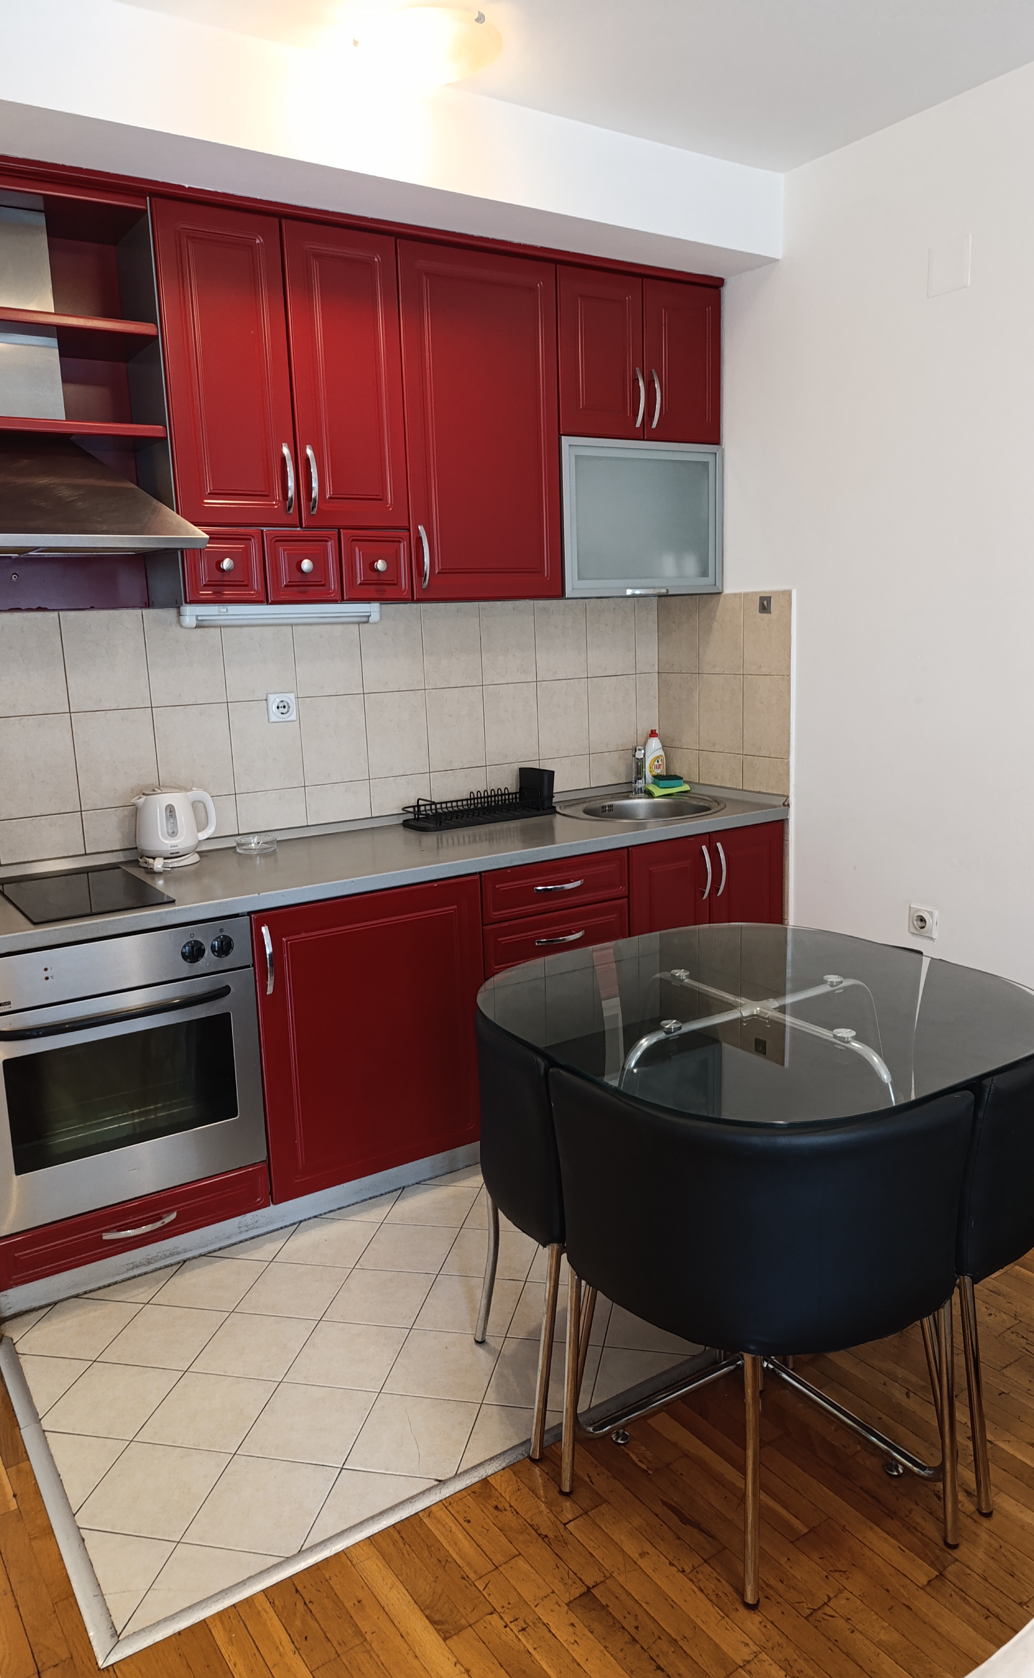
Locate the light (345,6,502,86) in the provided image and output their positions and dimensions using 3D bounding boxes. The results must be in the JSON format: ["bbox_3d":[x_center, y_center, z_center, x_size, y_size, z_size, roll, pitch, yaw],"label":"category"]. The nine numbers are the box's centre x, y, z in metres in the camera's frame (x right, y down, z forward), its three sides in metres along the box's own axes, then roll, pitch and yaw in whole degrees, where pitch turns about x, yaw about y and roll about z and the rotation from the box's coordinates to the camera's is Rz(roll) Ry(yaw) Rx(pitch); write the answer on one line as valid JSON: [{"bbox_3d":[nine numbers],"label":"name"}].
[{"bbox_3d":[-0.185,-1.569,2.206,0.305,0.100,0.305,-9,13,-32],"label":"light"}]

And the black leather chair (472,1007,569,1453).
[{"bbox_3d":[0.159,0.667,2.155,0.500,0.725,0.660,1,12,12],"label":"black leather chair"}]

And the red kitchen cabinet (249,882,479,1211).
[{"bbox_3d":[-0.486,0.437,2.959,0.597,0.709,0.560,-9,13,-32],"label":"red kitchen cabinet"}]

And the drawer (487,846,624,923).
[{"bbox_3d":[-0.025,0.088,3.165,0.467,0.135,0.500,-9,13,-32],"label":"drawer"}]

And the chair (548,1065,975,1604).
[{"bbox_3d":[0.386,0.728,1.811,0.660,0.725,0.500,1,12,12],"label":"chair"}]

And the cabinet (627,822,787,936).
[{"bbox_3d":[0.420,0.294,3.532,0.601,0.709,0.560,-9,13,-32],"label":"cabinet"}]

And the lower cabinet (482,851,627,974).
[{"bbox_3d":[-0.033,0.365,3.246,0.467,0.709,0.560,-9,13,-32],"label":"lower cabinet"}]

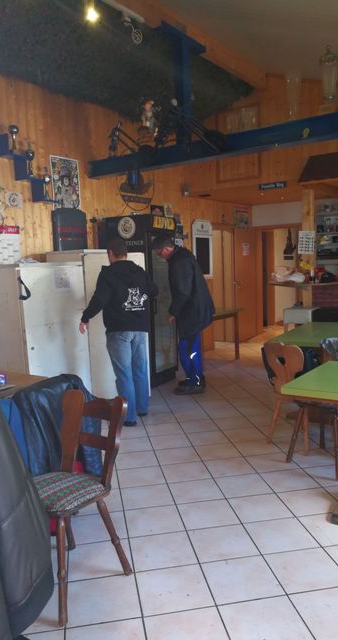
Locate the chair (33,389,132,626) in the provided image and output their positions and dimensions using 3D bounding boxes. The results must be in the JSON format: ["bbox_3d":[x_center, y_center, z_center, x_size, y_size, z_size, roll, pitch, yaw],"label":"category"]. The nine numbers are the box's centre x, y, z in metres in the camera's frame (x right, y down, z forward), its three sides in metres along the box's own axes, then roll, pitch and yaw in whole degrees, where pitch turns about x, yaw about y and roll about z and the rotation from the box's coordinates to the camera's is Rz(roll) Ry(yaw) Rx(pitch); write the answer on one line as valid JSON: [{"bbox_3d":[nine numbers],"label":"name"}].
[{"bbox_3d":[-0.457,0.781,2.244,0.430,0.820,0.520,2,7,35],"label":"chair"}]

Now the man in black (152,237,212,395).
[{"bbox_3d":[0.145,-0.087,5.780,0.620,1.760,0.480,-1,6,13],"label":"man in black"}]

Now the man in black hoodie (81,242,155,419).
[{"bbox_3d":[-0.462,0.093,4.660,0.600,1.690,0.450,-5,6,-28],"label":"man in black hoodie"}]

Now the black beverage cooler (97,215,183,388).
[{"bbox_3d":[-0.334,-0.244,6.344,0.660,2.040,0.610,2,7,35],"label":"black beverage cooler"}]

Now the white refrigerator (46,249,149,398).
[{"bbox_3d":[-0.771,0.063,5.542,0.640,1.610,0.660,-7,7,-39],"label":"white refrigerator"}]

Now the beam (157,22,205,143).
[{"bbox_3d":[0.201,-2.476,5.368,0.190,1.120,0.720,2,7,35],"label":"beam"}]

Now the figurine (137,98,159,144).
[{"bbox_3d":[-0.237,-2.239,5.672,0.220,0.470,0.230,3,8,43],"label":"figurine"}]

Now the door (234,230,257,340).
[{"bbox_3d":[1.525,-0.671,9.799,0.080,2.070,0.900,2,7,35],"label":"door"}]

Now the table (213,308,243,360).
[{"bbox_3d":[0.504,0.257,7.465,0.800,0.760,1.200,2,7,35],"label":"table"}]

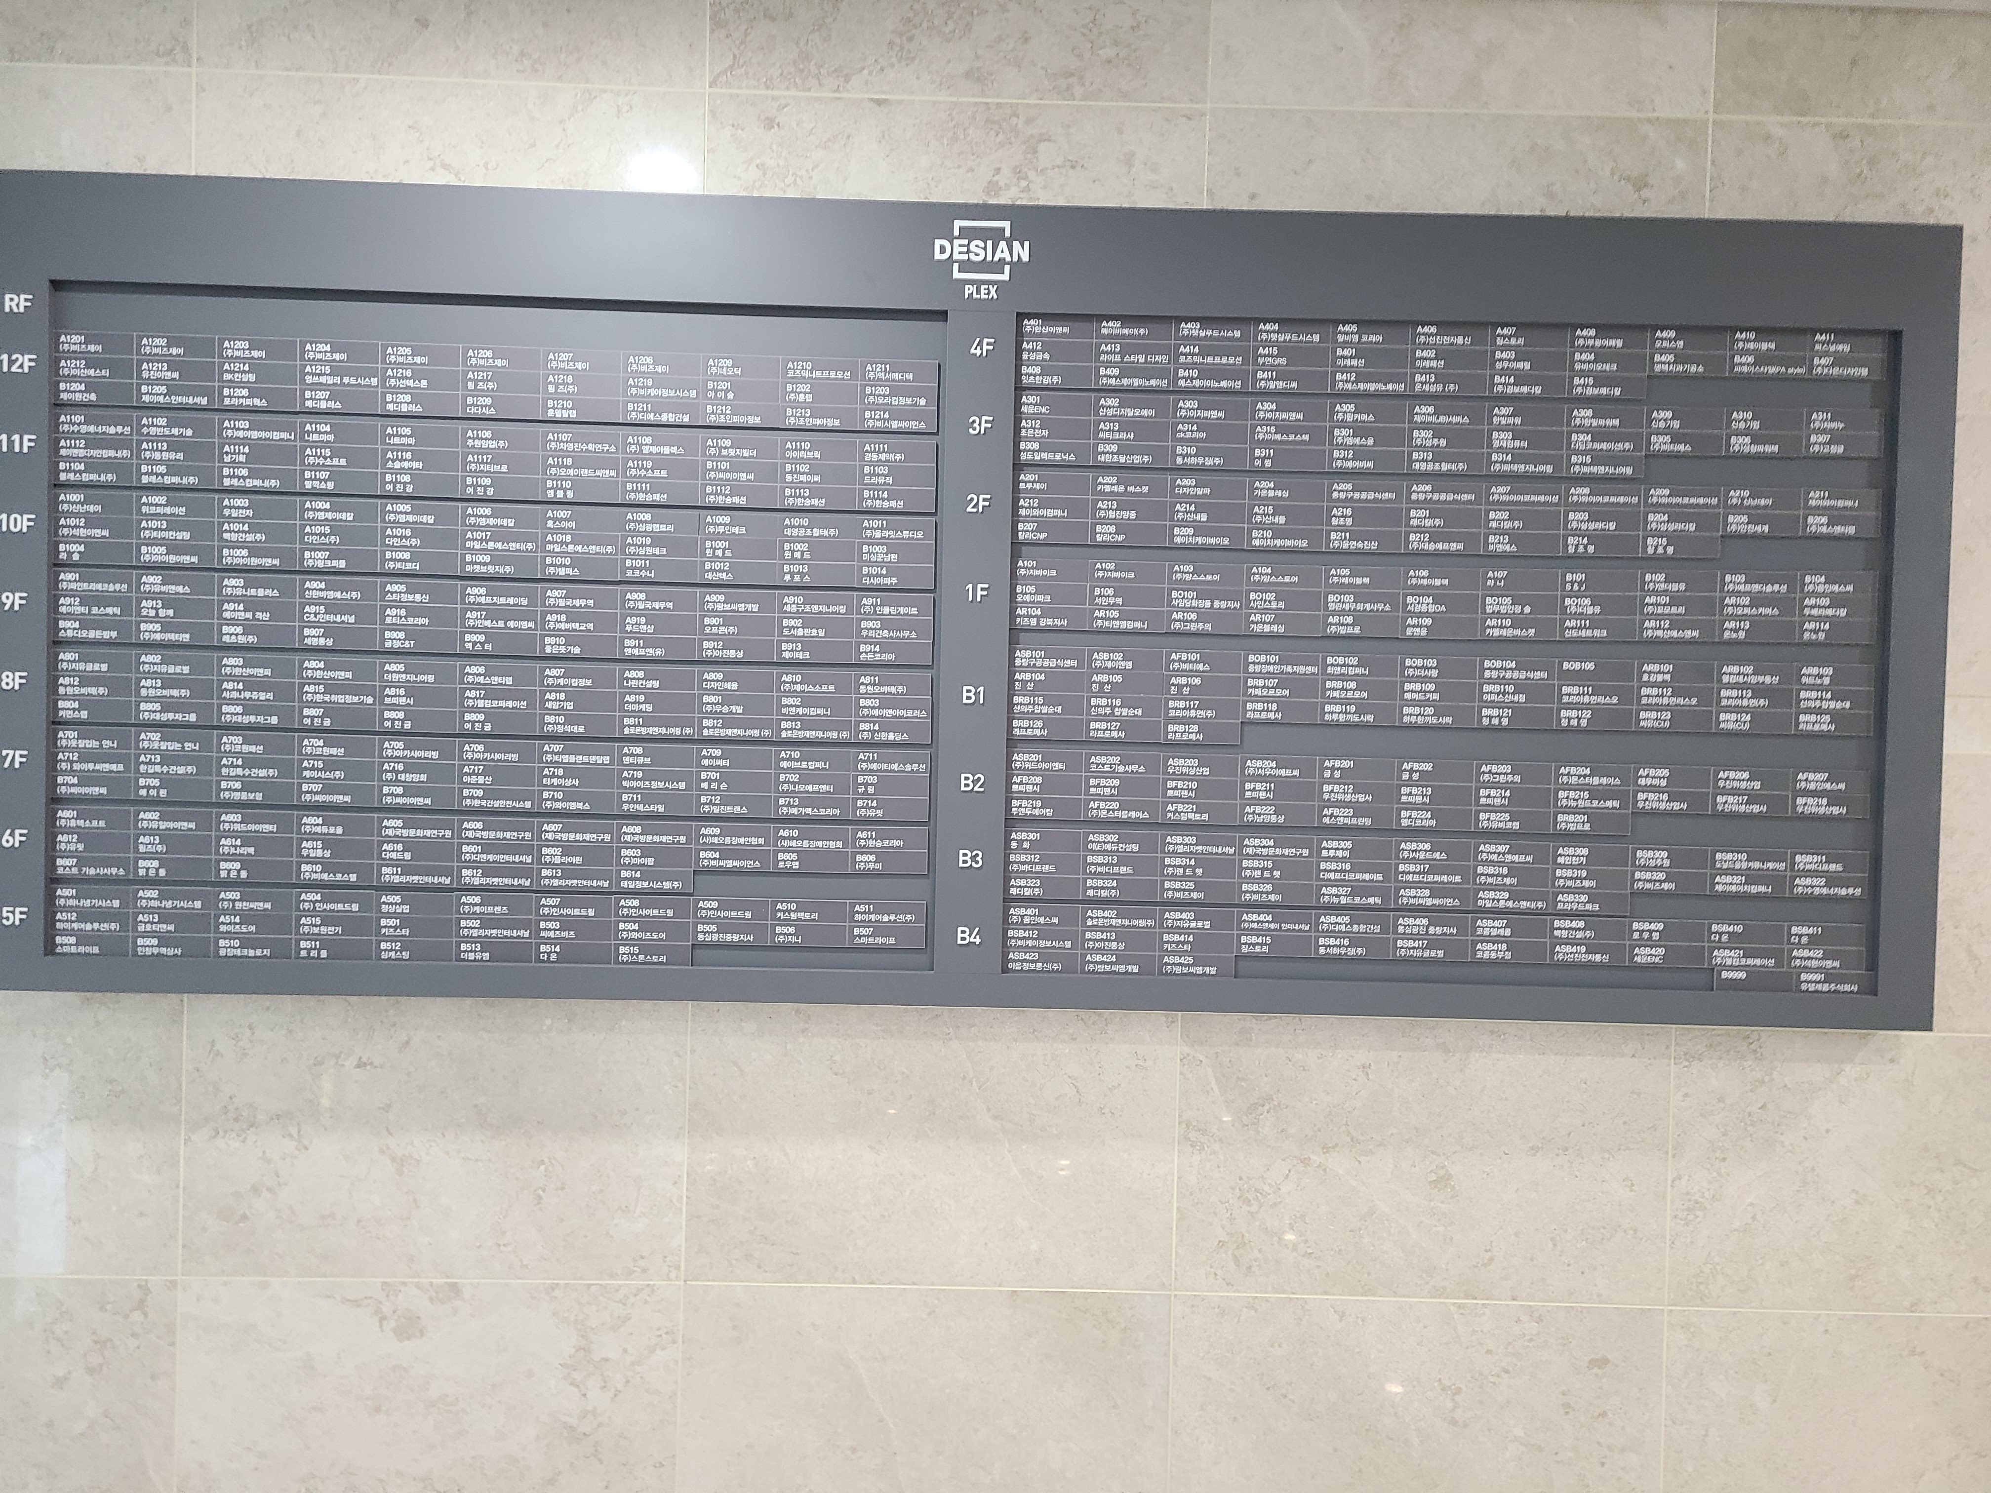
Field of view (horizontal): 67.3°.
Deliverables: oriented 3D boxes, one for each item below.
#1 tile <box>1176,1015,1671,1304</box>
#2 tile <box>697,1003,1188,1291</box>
[{"bbox_3d":[0.613,0.592,2.155,0.700,0.400,0.020,1,1,-1],"label":"tile"},{"bbox_3d":[-0.091,0.574,2.145,0.700,0.400,0.020,1,1,-1],"label":"tile"}]

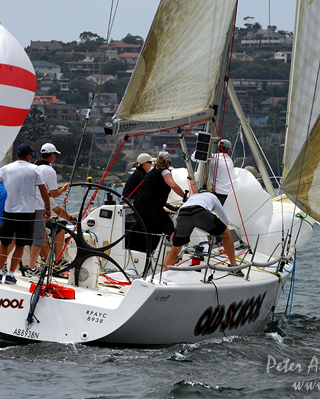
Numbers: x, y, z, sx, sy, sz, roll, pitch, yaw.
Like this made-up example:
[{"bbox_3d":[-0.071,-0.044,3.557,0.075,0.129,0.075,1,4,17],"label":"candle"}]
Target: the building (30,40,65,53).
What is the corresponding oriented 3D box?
[{"bbox_3d":[-51.794,-69.979,2300.000,15.500,6.500,10.000,0,0,0],"label":"building"}]

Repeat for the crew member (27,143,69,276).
[{"bbox_3d":[-1.493,0.133,66.300,0.550,1.780,0.550,0,0,-42],"label":"crew member"}]

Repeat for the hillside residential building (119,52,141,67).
[{"bbox_3d":[-12.550,-61.652,2200.000,12.000,6.500,10.000,0,0,0],"label":"hillside residential building"}]

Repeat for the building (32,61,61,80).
[{"bbox_3d":[-46.839,-53.917,2080.000,12.910,8.120,11.000,0,0,-3],"label":"building"}]

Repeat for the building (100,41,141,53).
[{"bbox_3d":[-17.236,-66.764,2180.000,17.450,5.370,12.000,0,0,0],"label":"building"}]

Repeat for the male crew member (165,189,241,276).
[{"bbox_3d":[0.553,0.449,65.000,0.980,1.130,0.850,0,0,9],"label":"male crew member"}]

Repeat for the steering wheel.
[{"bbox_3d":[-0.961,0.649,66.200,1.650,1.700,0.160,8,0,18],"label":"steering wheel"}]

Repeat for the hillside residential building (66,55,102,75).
[{"bbox_3d":[-33.028,-59.450,2200.000,16.000,8.500,11.000,0,0,0],"label":"hillside residential building"}]

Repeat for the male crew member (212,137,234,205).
[{"bbox_3d":[0.839,-0.028,69.300,0.550,1.650,0.450,0,0,6],"label":"male crew member"}]

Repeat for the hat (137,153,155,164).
[{"bbox_3d":[-0.172,-0.540,66.300,0.270,0.150,0.180,0,0,-19],"label":"hat"}]

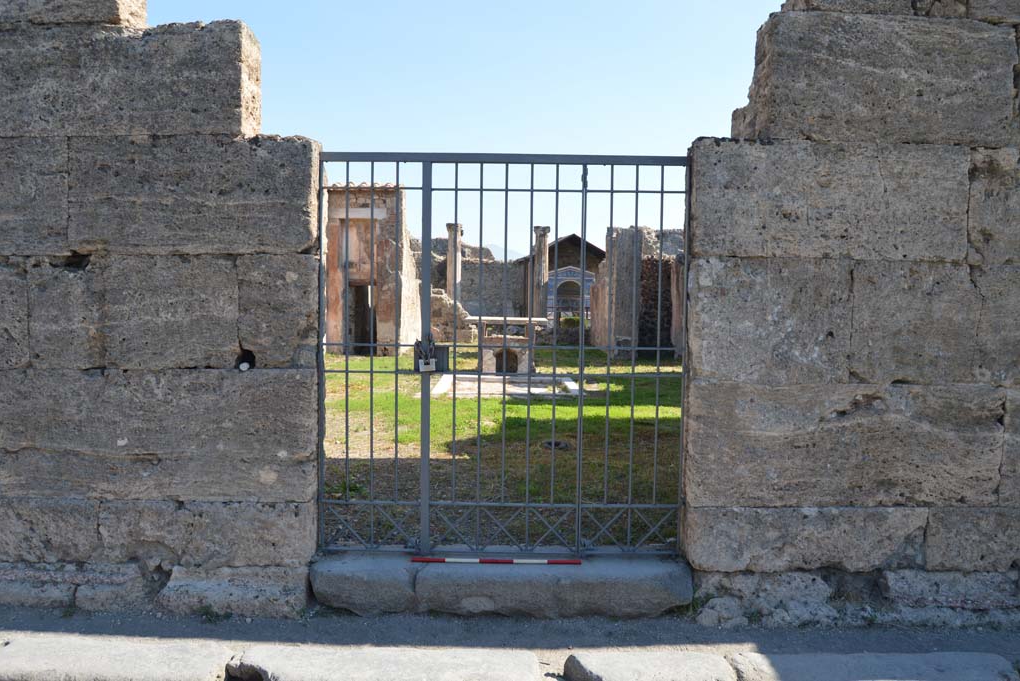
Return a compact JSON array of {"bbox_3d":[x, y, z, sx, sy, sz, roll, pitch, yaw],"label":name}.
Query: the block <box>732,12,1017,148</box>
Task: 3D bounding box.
[{"bbox_3d":[2.140,-1.481,4.548,1.467,0.711,0.380,1,3,-1],"label":"block"}]

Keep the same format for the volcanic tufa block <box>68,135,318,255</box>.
[{"bbox_3d":[-1.808,-0.834,4.537,1.382,0.662,0.380,1,3,-1],"label":"volcanic tufa block"}]

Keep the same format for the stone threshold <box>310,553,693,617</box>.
[{"bbox_3d":[-0.047,1.397,4.492,2.126,0.195,0.520,1,3,-1],"label":"stone threshold"}]

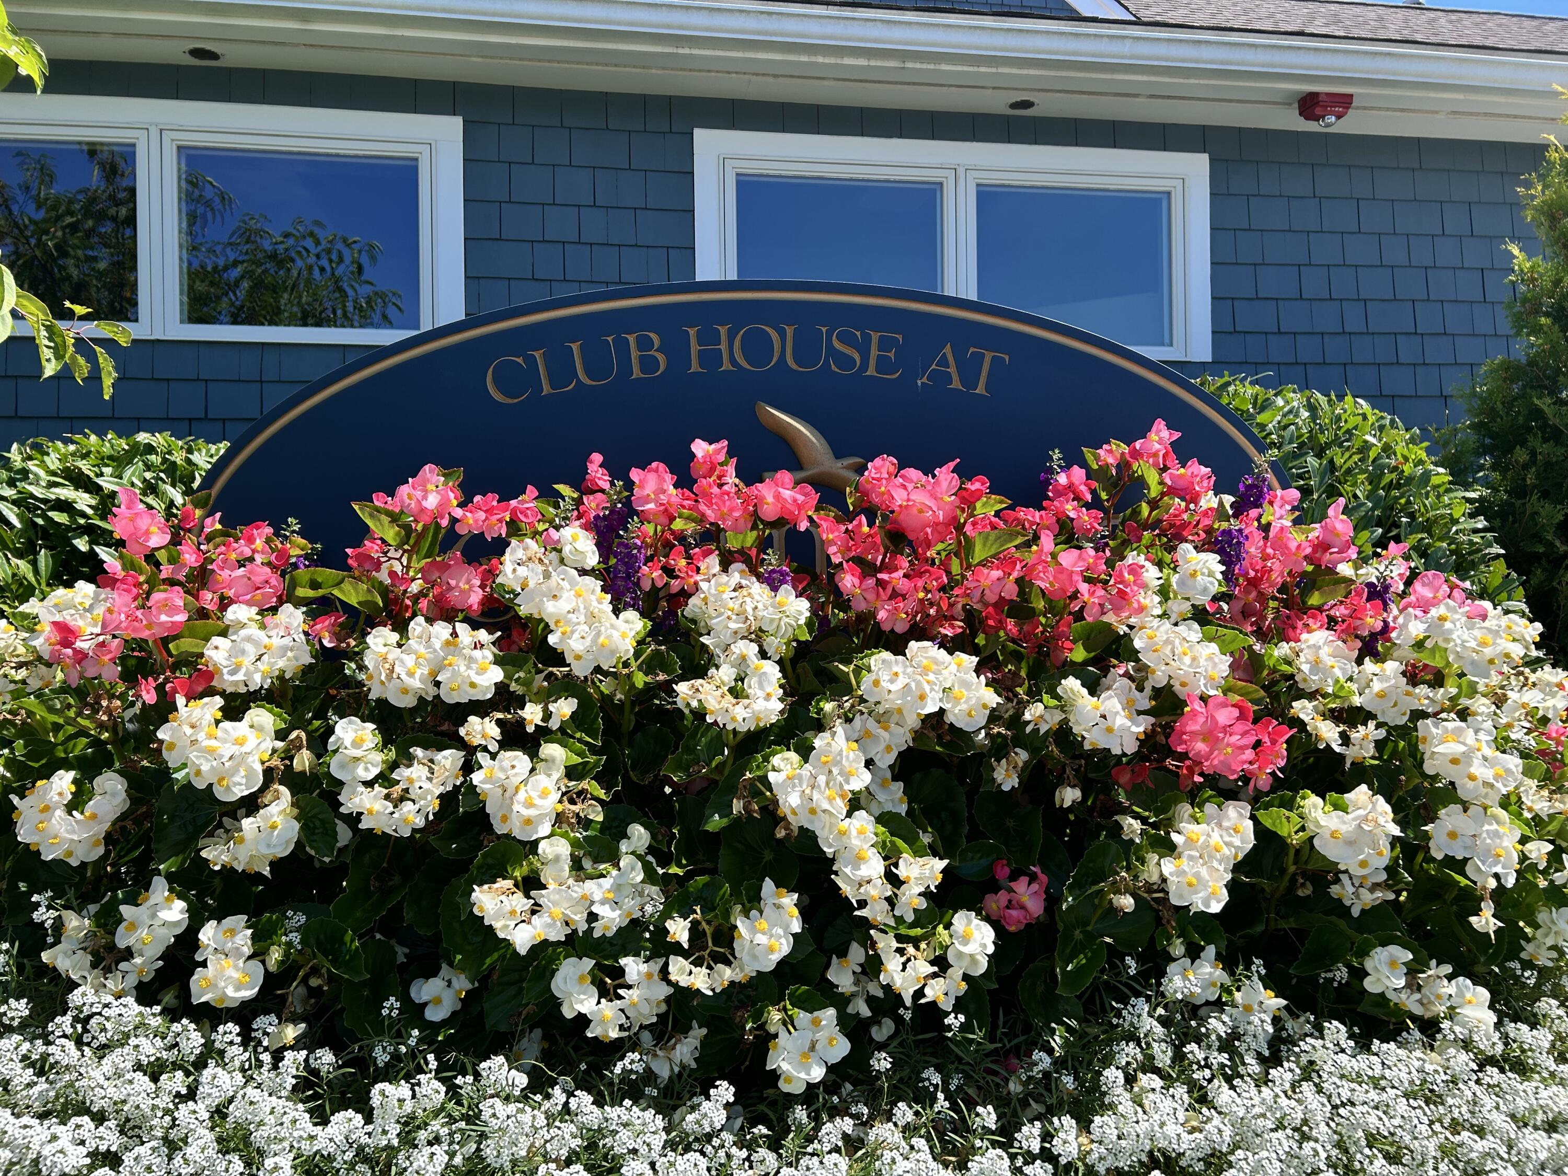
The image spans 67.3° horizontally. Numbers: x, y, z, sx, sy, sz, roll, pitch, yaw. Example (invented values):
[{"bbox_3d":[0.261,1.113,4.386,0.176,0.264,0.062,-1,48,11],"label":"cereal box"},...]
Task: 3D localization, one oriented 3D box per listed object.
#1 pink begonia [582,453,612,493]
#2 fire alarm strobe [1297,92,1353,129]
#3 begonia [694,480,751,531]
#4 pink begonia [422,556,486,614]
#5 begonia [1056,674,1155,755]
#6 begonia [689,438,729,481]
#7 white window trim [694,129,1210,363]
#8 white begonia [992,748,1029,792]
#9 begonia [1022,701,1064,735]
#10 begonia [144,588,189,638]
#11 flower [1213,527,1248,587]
[{"bbox_3d":[-0.310,-0.191,1.950,0.049,0.065,0.048,-1,0,-4],"label":"pink begonia"},{"bbox_3d":[1.872,-1.660,4.099,0.152,0.072,0.115,-1,0,-10],"label":"fire alarm strobe"},{"bbox_3d":[-0.100,-0.134,1.900,0.092,0.082,0.080,-1,0,-1],"label":"begonia"},{"bbox_3d":[-0.519,-0.006,1.850,0.097,0.088,0.085,-1,0,-6],"label":"pink begonia"},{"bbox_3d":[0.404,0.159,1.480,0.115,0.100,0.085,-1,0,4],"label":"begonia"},{"bbox_3d":[-0.122,-0.210,1.920,0.064,0.068,0.055,-1,0,-1],"label":"begonia"},{"bbox_3d":[0.629,-1.192,4.152,1.888,0.761,0.100,-1,0,-10],"label":"white window trim"},{"bbox_3d":[0.291,0.234,1.520,0.043,0.054,0.036,-1,0,2],"label":"white begonia"},{"bbox_3d":[0.330,0.165,1.500,0.049,0.041,0.033,-1,0,3],"label":"begonia"},{"bbox_3d":[-0.839,0.034,1.600,0.057,0.065,0.048,-1,0,-20],"label":"begonia"},{"bbox_3d":[0.705,-0.048,1.860,0.052,0.092,0.055,-1,0,9],"label":"flower"}]

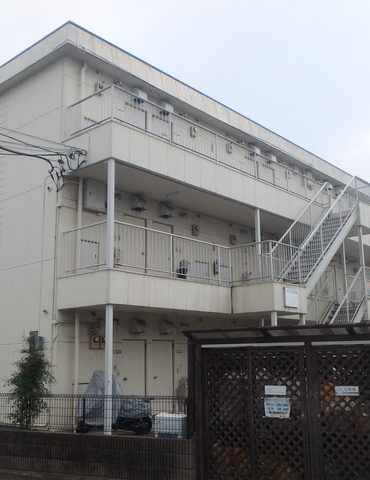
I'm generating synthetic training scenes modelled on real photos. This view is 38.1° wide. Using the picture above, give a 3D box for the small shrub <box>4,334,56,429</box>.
[{"bbox_3d":[-3.054,2.837,10.600,0.820,1.800,0.860,-11,-16,40],"label":"small shrub"}]

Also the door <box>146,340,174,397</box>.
[{"bbox_3d":[-0.530,3.431,13.432,0.080,1.820,0.800,-11,-16,40],"label":"door"}]

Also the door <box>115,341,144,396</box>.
[{"bbox_3d":[-1.188,3.285,12.695,0.080,1.820,0.800,-11,-16,40],"label":"door"}]

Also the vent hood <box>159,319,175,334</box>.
[{"bbox_3d":[-0.441,2.201,13.682,0.270,0.380,0.300,-11,-16,40],"label":"vent hood"}]

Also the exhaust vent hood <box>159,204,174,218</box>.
[{"bbox_3d":[-0.488,-0.789,14.267,0.270,0.330,0.290,-11,-16,40],"label":"exhaust vent hood"}]

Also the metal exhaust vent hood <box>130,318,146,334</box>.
[{"bbox_3d":[-1.162,2.135,13.275,0.250,0.320,0.300,-11,-16,40],"label":"metal exhaust vent hood"}]

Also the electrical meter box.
[{"bbox_3d":[-2.068,-1.022,12.493,0.180,0.730,0.580,-11,-16,40],"label":"electrical meter box"}]

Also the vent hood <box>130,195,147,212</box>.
[{"bbox_3d":[-1.157,-0.929,13.484,0.250,0.350,0.280,-11,-16,40],"label":"vent hood"}]

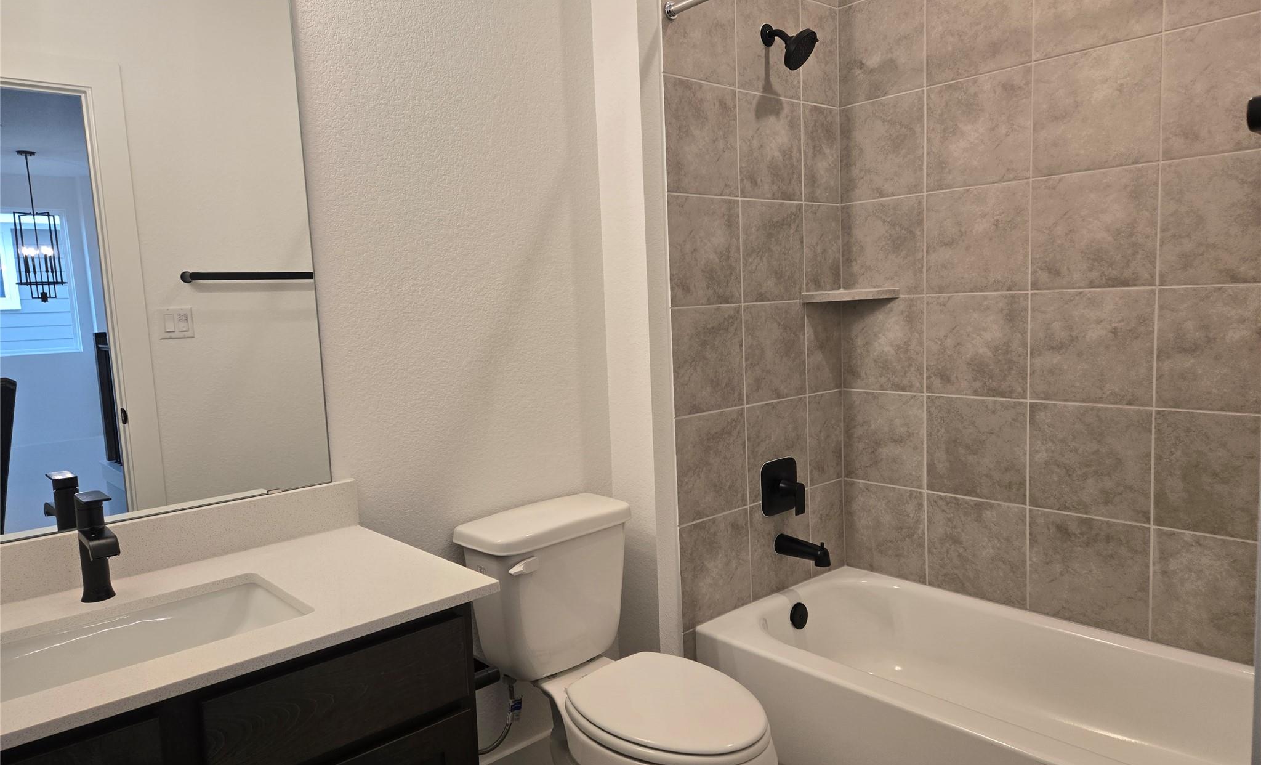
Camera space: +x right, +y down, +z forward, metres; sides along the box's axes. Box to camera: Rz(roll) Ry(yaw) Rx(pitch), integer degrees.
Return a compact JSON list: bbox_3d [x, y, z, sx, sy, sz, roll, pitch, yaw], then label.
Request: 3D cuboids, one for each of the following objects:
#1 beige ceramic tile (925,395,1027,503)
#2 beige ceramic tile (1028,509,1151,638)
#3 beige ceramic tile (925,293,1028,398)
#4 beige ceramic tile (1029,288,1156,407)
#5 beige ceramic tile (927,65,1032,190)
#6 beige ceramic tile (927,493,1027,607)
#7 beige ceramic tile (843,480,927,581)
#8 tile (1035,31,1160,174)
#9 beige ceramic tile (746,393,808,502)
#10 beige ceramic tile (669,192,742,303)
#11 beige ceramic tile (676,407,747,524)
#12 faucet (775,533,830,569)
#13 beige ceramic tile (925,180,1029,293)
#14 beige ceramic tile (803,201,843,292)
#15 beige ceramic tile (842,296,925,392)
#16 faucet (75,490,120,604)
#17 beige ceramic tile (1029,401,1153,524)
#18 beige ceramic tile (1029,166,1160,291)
[{"bbox_3d":[1.034,0.198,2.506,0.010,0.305,0.312,-8,8,-41],"label":"beige ceramic tile"},{"bbox_3d":[1.254,0.519,2.302,0.010,0.300,0.310,-8,8,-41],"label":"beige ceramic tile"},{"bbox_3d":[1.036,-0.109,2.507,0.010,0.307,0.312,-8,8,-41],"label":"beige ceramic tile"},{"bbox_3d":[1.228,-0.091,2.237,0.010,0.305,0.310,-8,8,-41],"label":"beige ceramic tile"},{"bbox_3d":[0.996,-0.720,2.408,0.010,0.305,0.312,-8,8,-41],"label":"beige ceramic tile"},{"bbox_3d":[1.043,0.501,2.529,0.010,0.299,0.311,-8,8,-41],"label":"beige ceramic tile"},{"bbox_3d":[0.842,0.486,2.770,0.010,0.302,0.301,-8,8,-41],"label":"beige ceramic tile"},{"bbox_3d":[1.201,-0.701,2.167,0.010,0.304,0.309,-8,8,-41],"label":"tile"},{"bbox_3d":[0.470,0.212,2.661,0.312,0.307,0.010,-8,8,-41],"label":"beige ceramic tile"},{"bbox_3d":[0.211,-0.371,2.354,0.292,0.304,0.010,-8,8,-41],"label":"beige ceramic tile"},{"bbox_3d":[0.236,0.239,2.418,0.292,0.304,0.010,-8,8,-41],"label":"beige ceramic tile"},{"bbox_3d":[0.531,0.514,2.566,0.058,0.081,0.187,-8,8,-41],"label":"faucet"},{"bbox_3d":[1.006,-0.412,2.433,0.010,0.304,0.311,-8,8,-41],"label":"beige ceramic tile"},{"bbox_3d":[0.633,-0.434,2.762,0.185,0.307,0.010,-8,8,-41],"label":"beige ceramic tile"},{"bbox_3d":[0.817,-0.124,2.705,0.010,0.305,0.301,-8,8,-41],"label":"beige ceramic tile"},{"bbox_3d":[-0.917,0.290,1.444,0.051,0.190,0.129,-8,8,-41],"label":"faucet"},{"bbox_3d":[1.259,0.217,2.304,0.010,0.307,0.312,-8,8,-41],"label":"beige ceramic tile"},{"bbox_3d":[1.234,-0.403,2.238,0.010,0.307,0.312,-8,8,-41],"label":"beige ceramic tile"}]

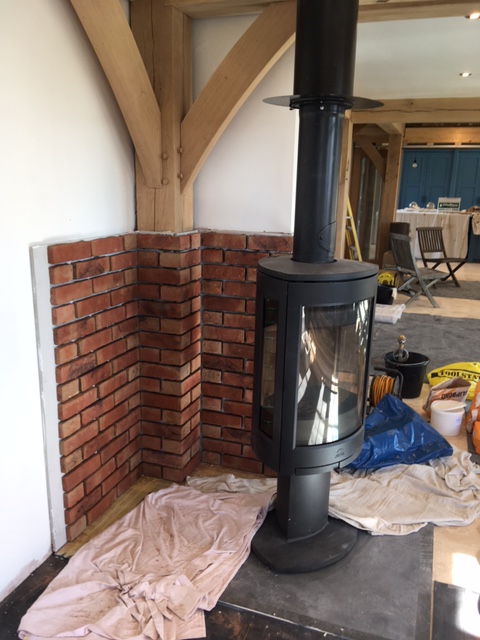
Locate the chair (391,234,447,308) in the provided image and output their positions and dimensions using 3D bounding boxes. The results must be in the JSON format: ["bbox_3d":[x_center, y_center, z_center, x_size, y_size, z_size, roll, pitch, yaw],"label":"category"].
[{"bbox_3d":[2.345,-0.657,7.110,0.580,0.890,0.480,-2,14,-14],"label":"chair"}]

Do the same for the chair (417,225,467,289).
[{"bbox_3d":[3.200,-0.983,8.540,0.480,0.890,0.580,-5,15,-25],"label":"chair"}]

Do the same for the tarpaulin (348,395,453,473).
[{"bbox_3d":[0.825,0.600,3.090,0.660,0.210,0.570,-2,14,-12],"label":"tarpaulin"}]

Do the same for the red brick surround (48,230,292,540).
[{"bbox_3d":[-0.236,0.263,2.287,0.675,1.190,0.815,6,15,20],"label":"red brick surround"}]

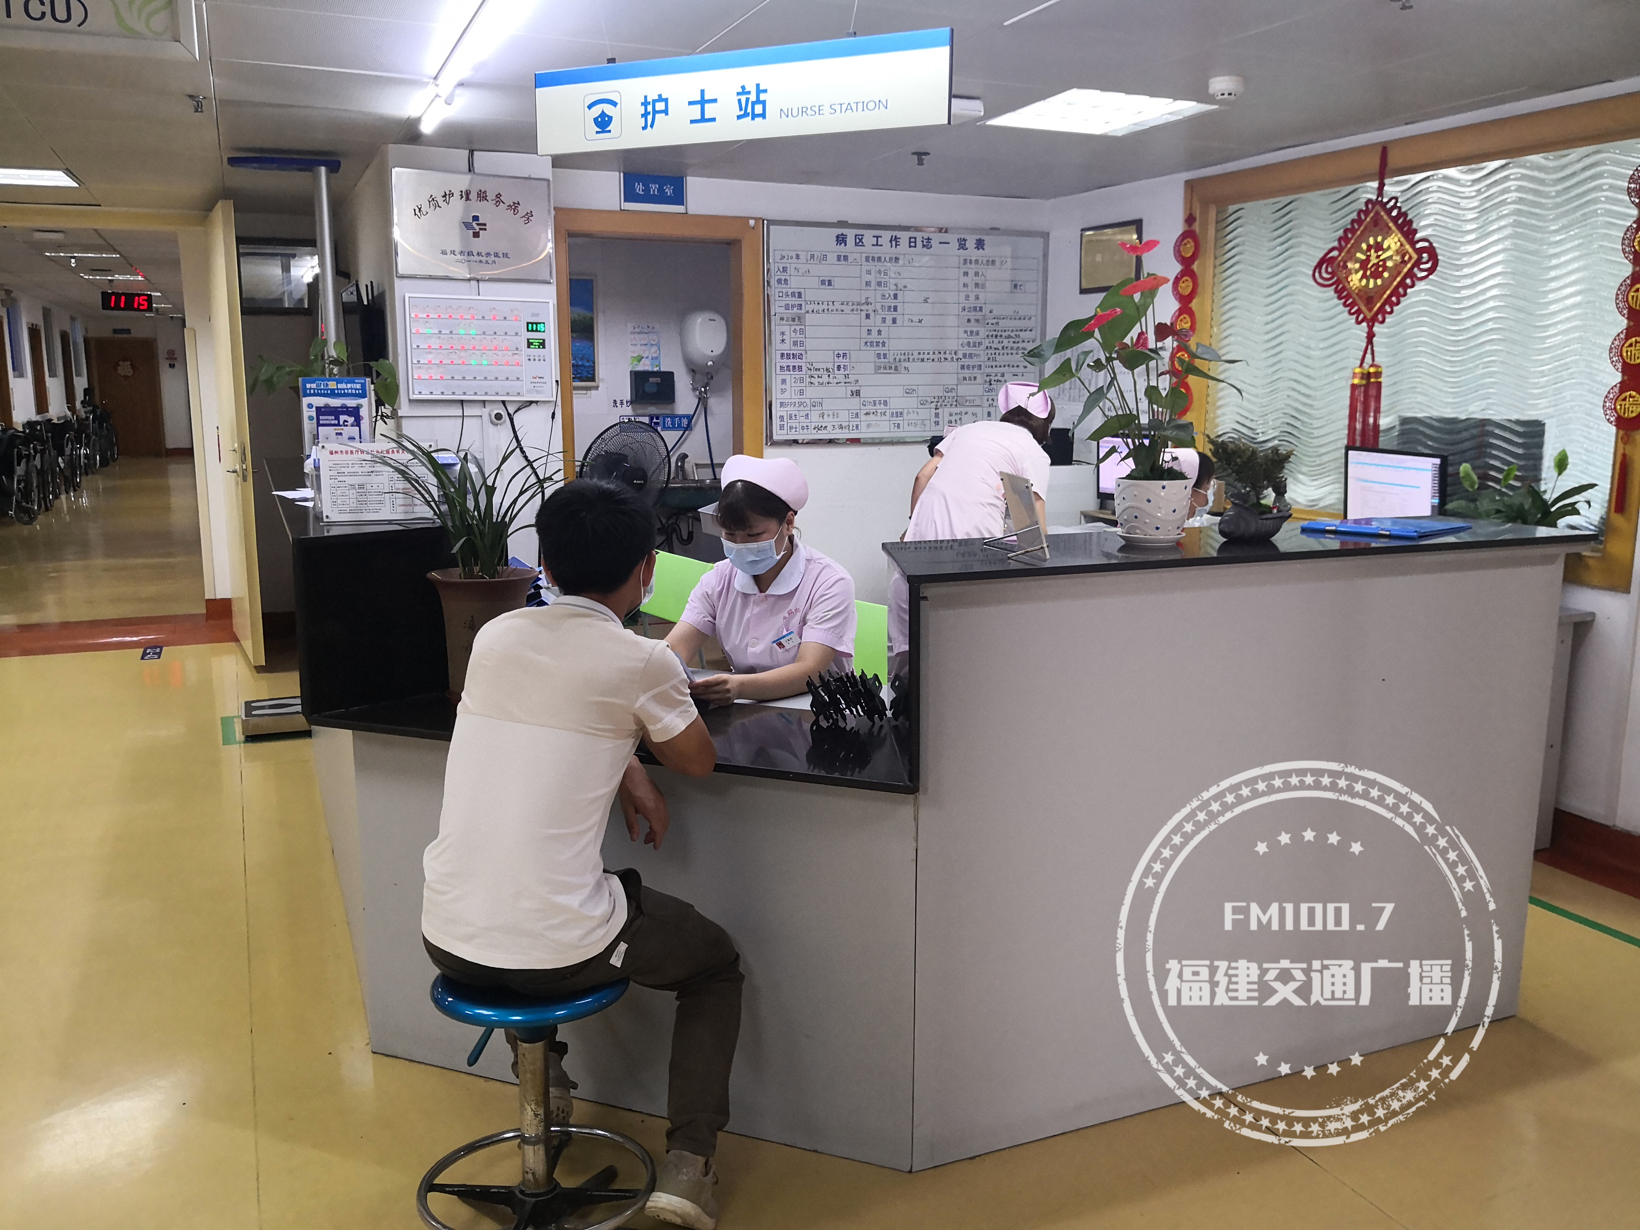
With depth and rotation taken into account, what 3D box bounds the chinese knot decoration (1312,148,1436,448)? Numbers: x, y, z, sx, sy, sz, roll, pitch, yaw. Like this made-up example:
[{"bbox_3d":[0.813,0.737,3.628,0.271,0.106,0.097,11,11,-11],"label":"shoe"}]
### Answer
[{"bbox_3d":[1.992,-1.121,4.660,0.040,1.110,0.530,-5,11,-24],"label":"chinese knot decoration"}]

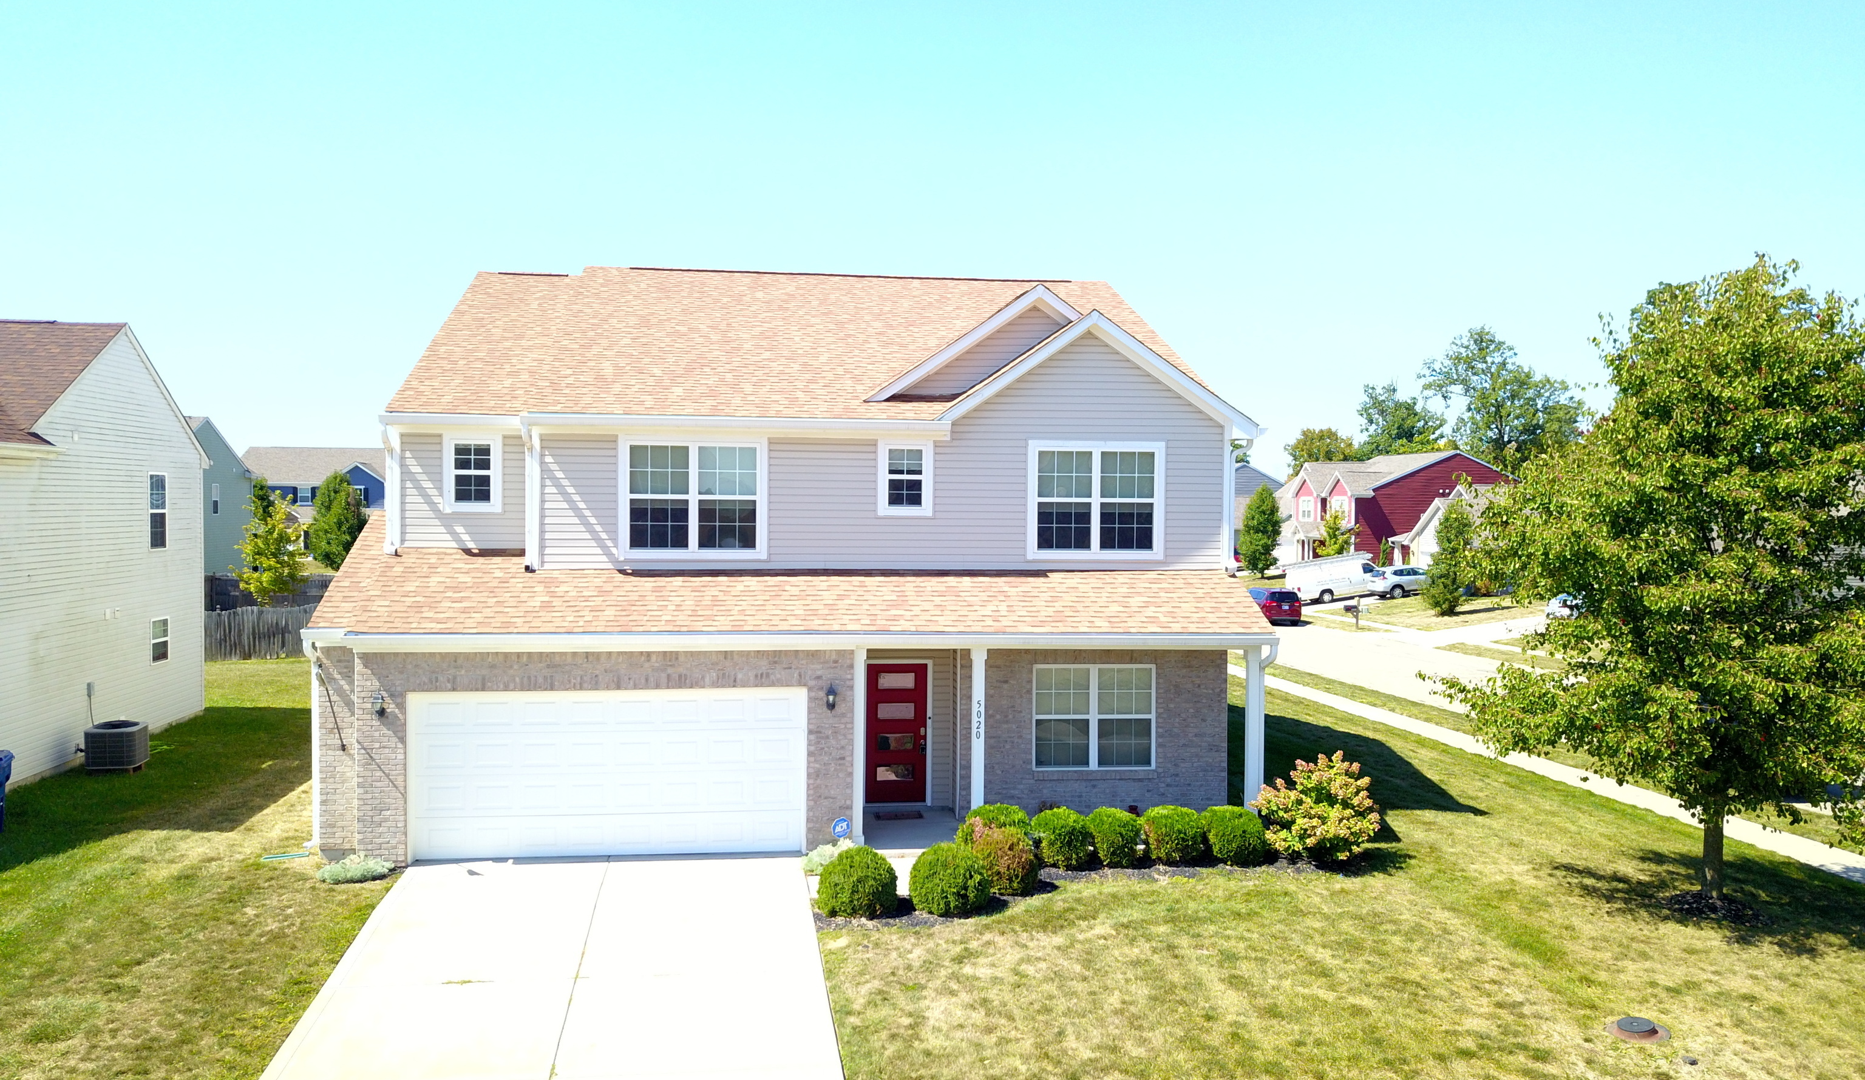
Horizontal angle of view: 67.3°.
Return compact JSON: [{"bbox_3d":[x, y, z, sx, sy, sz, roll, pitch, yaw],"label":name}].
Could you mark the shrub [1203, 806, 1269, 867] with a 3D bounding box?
[{"bbox_3d":[3.879,3.795,17.930,0.860,0.770,0.860,0,2,-8],"label":"shrub"}]

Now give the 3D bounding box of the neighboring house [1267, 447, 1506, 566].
[{"bbox_3d":[31.454,-1.738,95.639,11.800,8.000,14.500,0,2,-7],"label":"neighboring house"}]

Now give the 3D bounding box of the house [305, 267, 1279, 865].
[{"bbox_3d":[-2.448,-0.550,25.072,12.350,8.750,15.850,0,2,-8],"label":"house"}]

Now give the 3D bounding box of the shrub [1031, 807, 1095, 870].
[{"bbox_3d":[1.640,3.747,17.617,0.820,0.780,0.820,0,2,-8],"label":"shrub"}]

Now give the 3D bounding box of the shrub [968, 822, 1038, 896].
[{"bbox_3d":[0.857,3.802,16.652,0.840,0.830,0.840,0,2,-8],"label":"shrub"}]

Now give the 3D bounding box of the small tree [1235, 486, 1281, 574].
[{"bbox_3d":[21.822,-0.620,93.553,3.000,6.250,3.000,0,2,-7],"label":"small tree"}]

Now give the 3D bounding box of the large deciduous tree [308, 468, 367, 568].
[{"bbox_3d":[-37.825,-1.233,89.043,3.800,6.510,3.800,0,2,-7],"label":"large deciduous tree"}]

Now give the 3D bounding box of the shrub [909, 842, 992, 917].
[{"bbox_3d":[0.197,3.826,15.803,0.930,0.830,0.930,0,2,-8],"label":"shrub"}]

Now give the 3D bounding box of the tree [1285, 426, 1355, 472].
[{"bbox_3d":[36.598,-4.762,131.964,7.500,11.750,7.500,0,2,-7],"label":"tree"}]

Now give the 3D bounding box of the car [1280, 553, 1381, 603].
[{"bbox_3d":[22.734,2.318,78.200,5.700,2.250,2.000,-6,2,-7],"label":"car"}]

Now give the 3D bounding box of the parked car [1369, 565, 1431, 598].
[{"bbox_3d":[25.991,2.153,75.140,4.650,1.710,1.840,-6,3,-8],"label":"parked car"}]

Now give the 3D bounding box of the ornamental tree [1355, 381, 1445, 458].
[{"bbox_3d":[46.303,-7.297,140.255,10.000,17.014,10.000,0,2,-8],"label":"ornamental tree"}]

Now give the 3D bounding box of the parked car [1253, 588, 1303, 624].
[{"bbox_3d":[17.075,3.225,72.056,2.020,1.780,5.170,0,2,-8],"label":"parked car"}]

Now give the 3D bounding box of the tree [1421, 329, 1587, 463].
[{"bbox_3d":[52.841,-9.124,130.321,15.300,21.382,15.300,0,2,-8],"label":"tree"}]

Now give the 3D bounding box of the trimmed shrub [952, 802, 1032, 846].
[{"bbox_3d":[0.770,3.770,18.050,0.970,0.800,0.930,0,2,-7],"label":"trimmed shrub"}]

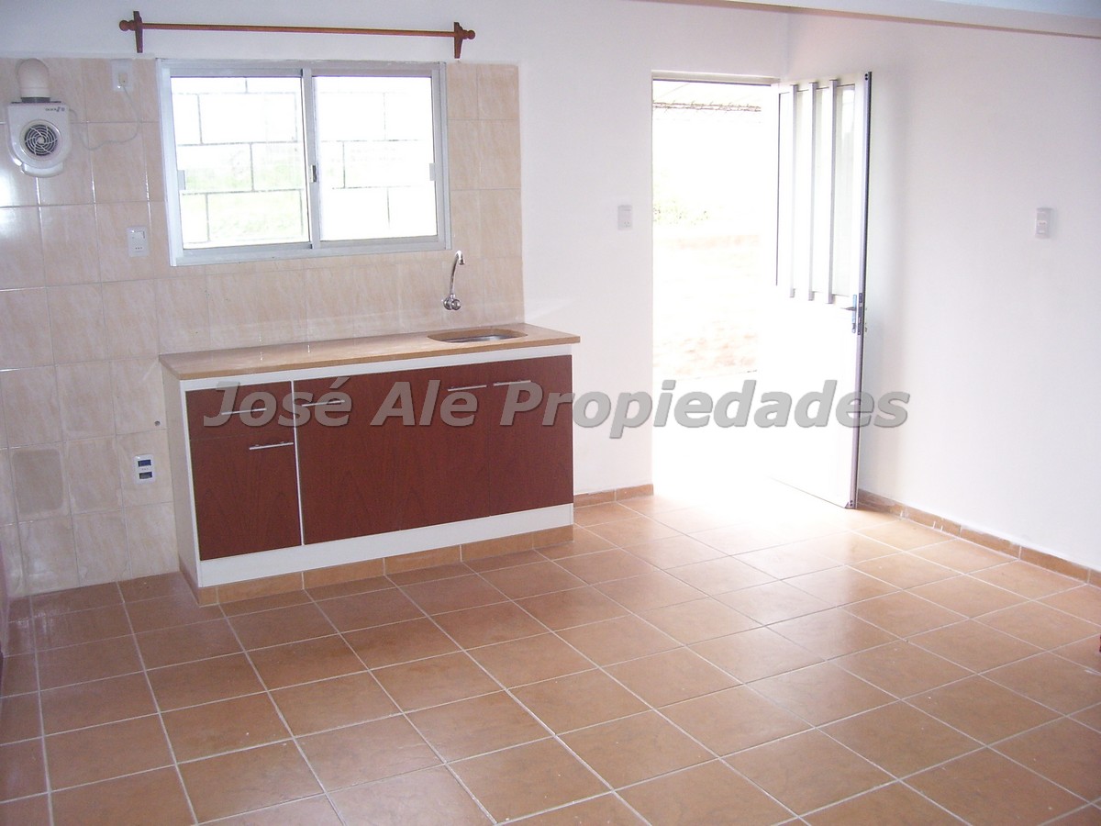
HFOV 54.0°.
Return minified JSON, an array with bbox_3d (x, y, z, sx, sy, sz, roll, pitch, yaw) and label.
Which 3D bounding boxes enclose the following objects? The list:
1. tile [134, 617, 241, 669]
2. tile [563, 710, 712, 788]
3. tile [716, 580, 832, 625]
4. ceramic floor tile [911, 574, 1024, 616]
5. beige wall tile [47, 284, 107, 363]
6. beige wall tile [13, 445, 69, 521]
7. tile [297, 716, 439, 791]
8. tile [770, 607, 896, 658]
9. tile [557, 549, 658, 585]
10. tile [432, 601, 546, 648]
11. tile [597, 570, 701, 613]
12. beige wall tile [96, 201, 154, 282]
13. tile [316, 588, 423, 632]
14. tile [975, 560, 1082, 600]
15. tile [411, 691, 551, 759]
[{"bbox_3d":[-1.253,0.802,3.745,0.331,0.010,0.331,-7,13,-26],"label":"tile"},{"bbox_3d":[0.239,0.936,3.003,0.329,0.010,0.329,-7,13,-26],"label":"tile"},{"bbox_3d":[0.831,0.711,4.040,0.331,0.010,0.331,-7,13,-26],"label":"tile"},{"bbox_3d":[1.561,0.689,4.044,0.330,0.010,0.330,-7,13,-26],"label":"ceramic floor tile"},{"bbox_3d":[-1.805,-0.341,4.131,0.200,0.300,0.008,-7,13,-26],"label":"beige wall tile"},{"bbox_3d":[-1.966,0.270,4.170,0.200,0.300,0.008,-7,13,-26],"label":"beige wall tile"},{"bbox_3d":[-0.510,0.949,3.004,0.329,0.010,0.329,-7,13,-26],"label":"tile"},{"bbox_3d":[0.985,0.770,3.746,0.329,0.010,0.329,-7,13,-26],"label":"tile"},{"bbox_3d":[0.231,0.633,4.473,0.330,0.010,0.330,-7,13,-26],"label":"tile"},{"bbox_3d":[-0.217,0.763,3.881,0.329,0.010,0.329,-7,13,-26],"label":"tile"},{"bbox_3d":[0.374,0.688,4.156,0.327,0.010,0.327,-7,13,-25],"label":"tile"},{"bbox_3d":[-1.638,-0.656,4.159,0.200,0.300,0.010,-7,13,-26],"label":"beige wall tile"},{"bbox_3d":[-0.667,0.737,4.025,0.330,0.009,0.330,-7,13,-26],"label":"tile"},{"bbox_3d":[1.848,0.650,4.200,0.330,0.010,0.330,-7,13,-26],"label":"tile"},{"bbox_3d":[-0.210,0.909,3.145,0.330,0.009,0.330,-7,13,-26],"label":"tile"}]

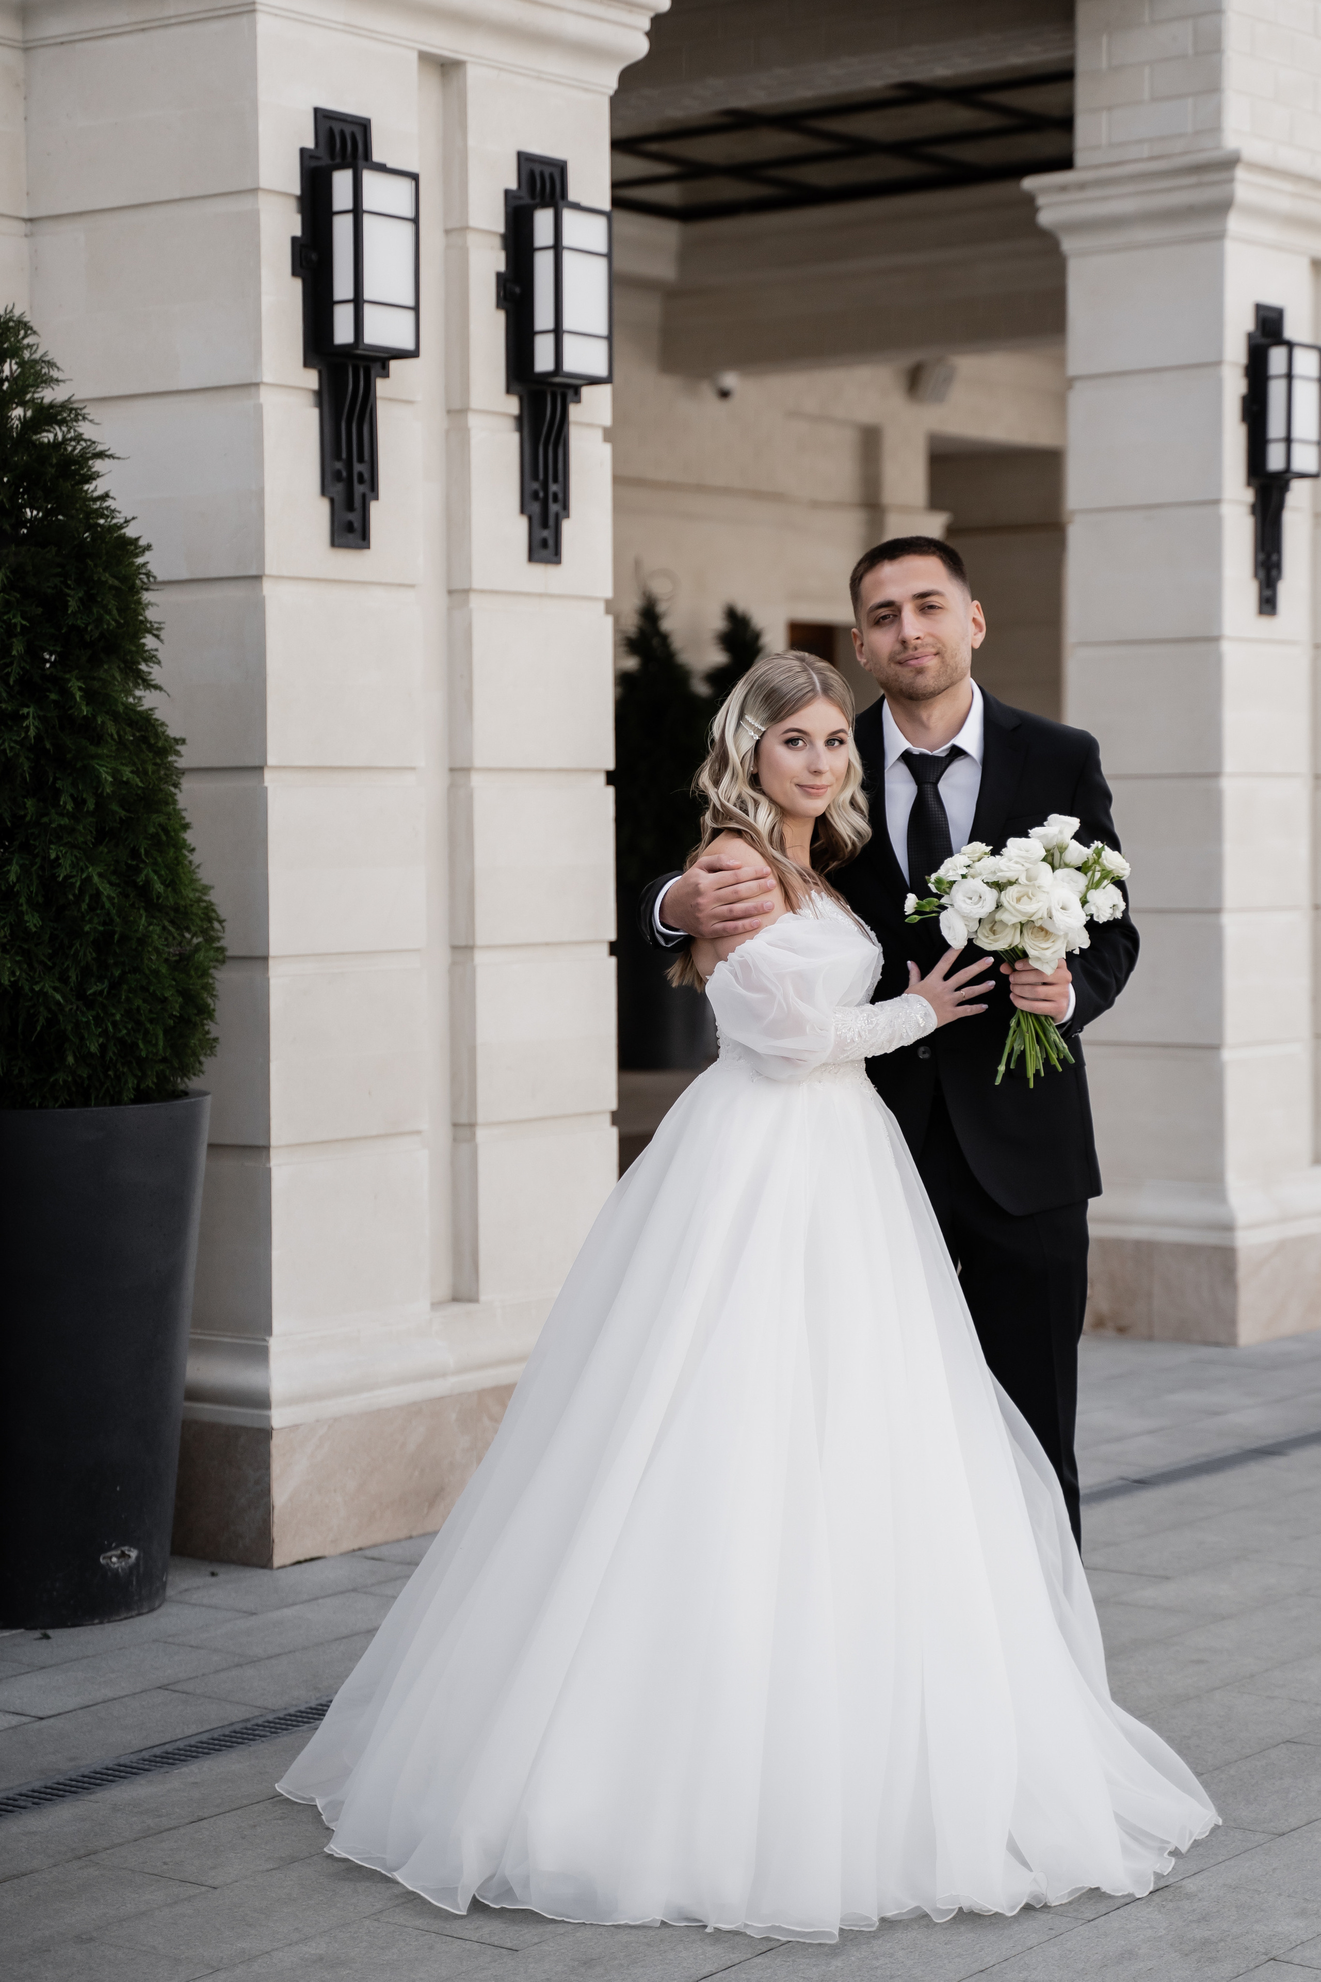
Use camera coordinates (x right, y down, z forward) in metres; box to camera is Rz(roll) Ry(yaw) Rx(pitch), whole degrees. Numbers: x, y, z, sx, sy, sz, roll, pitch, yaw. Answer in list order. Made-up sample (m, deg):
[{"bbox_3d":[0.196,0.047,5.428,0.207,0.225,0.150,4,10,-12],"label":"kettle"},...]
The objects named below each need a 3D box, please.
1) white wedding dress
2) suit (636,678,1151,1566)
[{"bbox_3d":[0.124,0.521,4.962,1.360,1.300,1.360,1,3,32],"label":"white wedding dress"},{"bbox_3d":[0.353,0.337,5.194,0.740,1.600,0.470,0,3,6],"label":"suit"}]

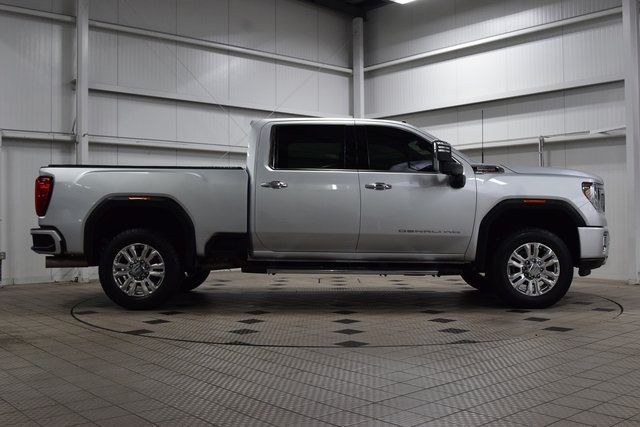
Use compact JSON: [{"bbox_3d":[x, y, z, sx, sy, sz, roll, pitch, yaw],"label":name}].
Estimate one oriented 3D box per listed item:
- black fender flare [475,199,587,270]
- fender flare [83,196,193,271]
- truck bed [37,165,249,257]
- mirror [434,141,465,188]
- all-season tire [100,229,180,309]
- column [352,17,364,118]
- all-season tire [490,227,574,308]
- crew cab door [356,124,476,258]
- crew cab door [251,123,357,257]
[{"bbox_3d":[2.149,0.210,6.561,1.140,0.733,0.160,0,-1,0],"label":"black fender flare"},{"bbox_3d":[-1.833,0.187,6.527,1.158,0.751,0.160,0,-1,0],"label":"fender flare"},{"bbox_3d":[-1.827,-0.017,7.520,2.194,0.947,2.060,0,-1,0],"label":"truck bed"},{"bbox_3d":[1.284,-0.476,6.375,0.330,0.436,0.340,0,-1,0],"label":"mirror"},{"bbox_3d":[-1.845,0.567,6.637,0.840,0.840,0.280,0,-1,0],"label":"all-season tire"},{"bbox_3d":[0.819,-1.554,13.625,0.200,5.270,0.200,1,-1,-39],"label":"column"},{"bbox_3d":[2.198,0.560,6.681,0.840,0.840,0.280,0,-1,0],"label":"all-season tire"},{"bbox_3d":[0.986,-0.256,6.655,1.219,1.380,0.270,0,-1,0],"label":"crew cab door"},{"bbox_3d":[-0.138,-0.267,6.639,1.092,1.385,0.270,0,-1,0],"label":"crew cab door"}]

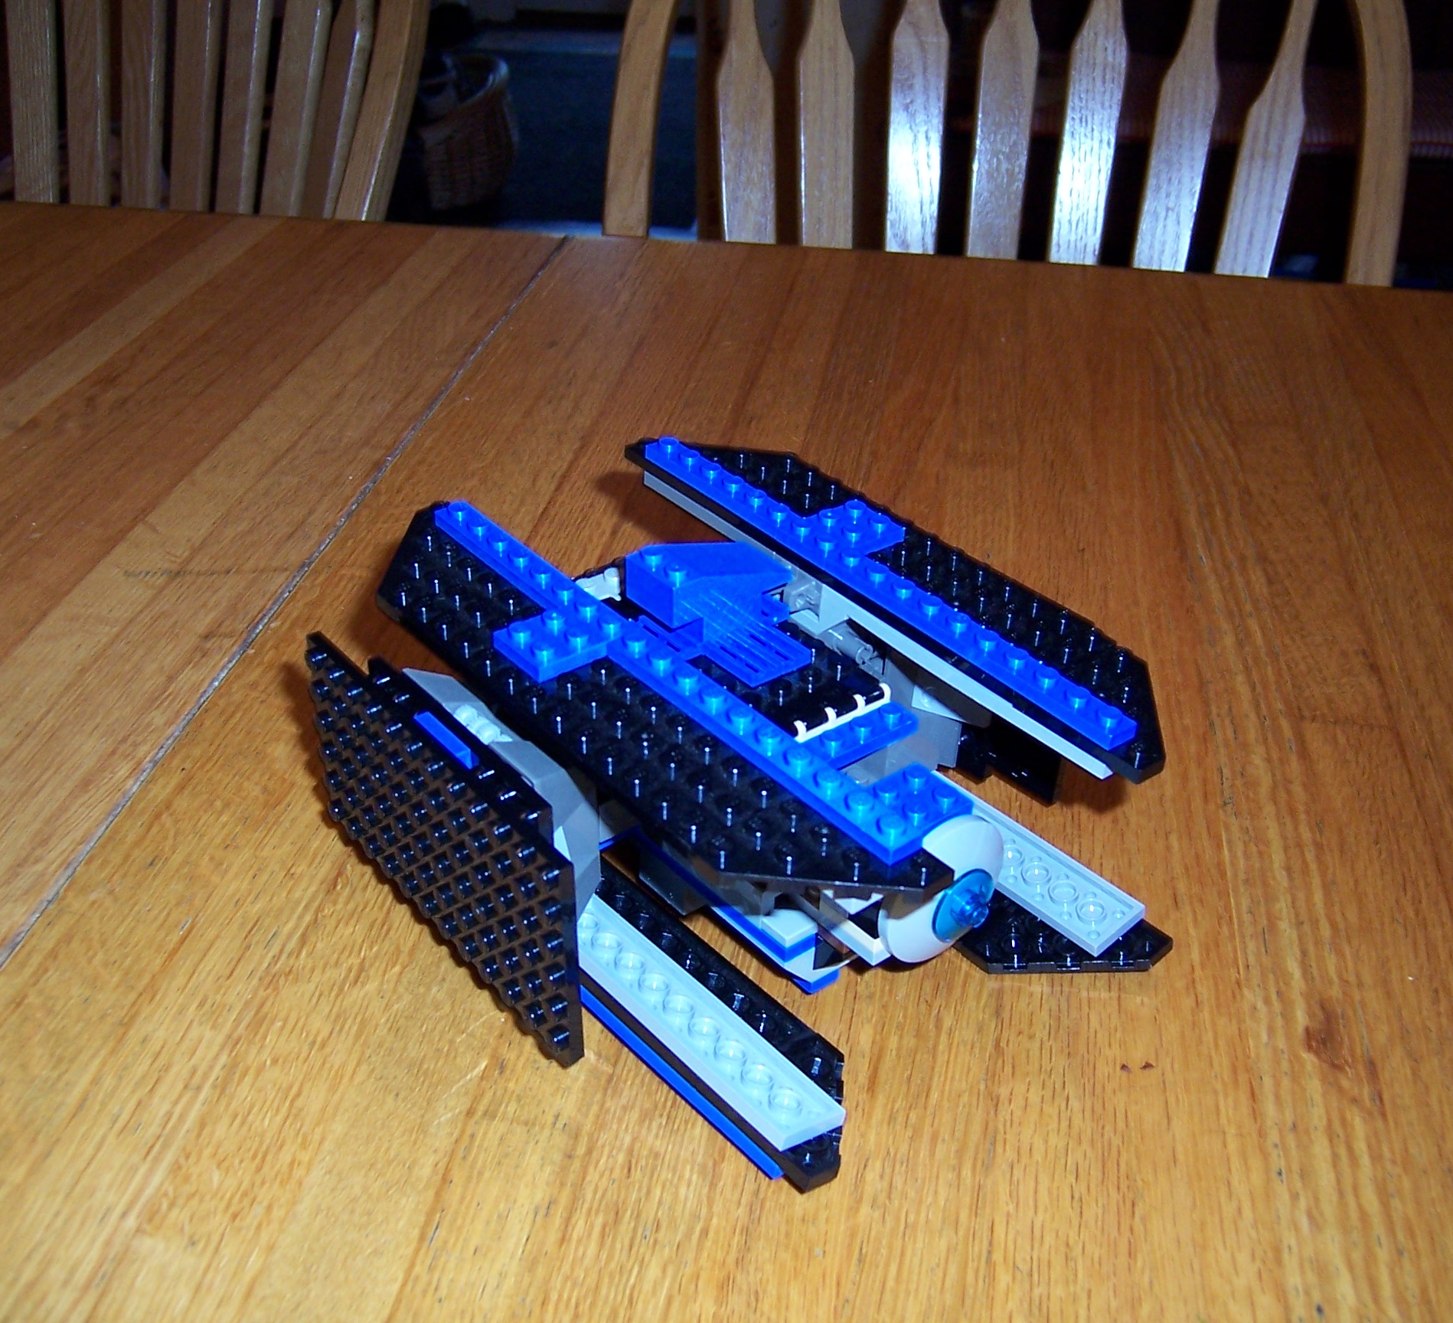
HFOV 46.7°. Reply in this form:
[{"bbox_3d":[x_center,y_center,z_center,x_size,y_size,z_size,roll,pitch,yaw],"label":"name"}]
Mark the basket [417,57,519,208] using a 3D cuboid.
[{"bbox_3d":[-0.527,-1.078,3.440,0.210,0.250,0.260,7,32,9],"label":"basket"}]

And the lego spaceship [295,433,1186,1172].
[{"bbox_3d":[0.004,0.018,0.362,0.139,0.074,0.161,-22,40,-33],"label":"lego spaceship"}]

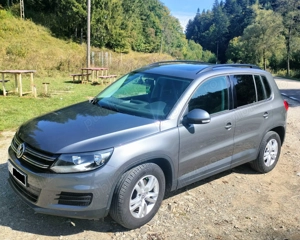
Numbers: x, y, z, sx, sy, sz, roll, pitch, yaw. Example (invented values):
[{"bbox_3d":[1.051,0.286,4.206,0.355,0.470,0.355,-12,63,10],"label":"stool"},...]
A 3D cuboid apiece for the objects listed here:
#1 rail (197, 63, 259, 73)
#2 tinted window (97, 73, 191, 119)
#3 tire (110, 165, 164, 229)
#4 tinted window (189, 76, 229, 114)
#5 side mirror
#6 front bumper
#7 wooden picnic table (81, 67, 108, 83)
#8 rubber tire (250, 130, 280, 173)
[{"bbox_3d":[1.131,-0.707,4.277,1.600,0.130,0.080,-7,14,-42],"label":"rail"},{"bbox_3d":[-0.082,-0.392,4.034,1.340,0.120,0.800,12,48,46],"label":"tinted window"},{"bbox_3d":[-0.120,0.753,3.145,0.225,0.680,0.680,11,14,42],"label":"tire"},{"bbox_3d":[0.705,-0.310,3.743,0.870,0.420,0.060,-7,1,-42],"label":"tinted window"},{"bbox_3d":[0.508,-0.032,3.372,0.200,0.175,0.240,-7,14,-42],"label":"side mirror"},{"bbox_3d":[-1.133,0.559,3.242,0.540,0.530,1.780,-7,14,-42],"label":"front bumper"},{"bbox_3d":[-3.008,-2.392,17.000,0.800,0.780,1.650,8,12,30],"label":"wooden picnic table"},{"bbox_3d":[1.793,0.502,4.894,0.680,0.680,0.225,-7,14,-42],"label":"rubber tire"}]

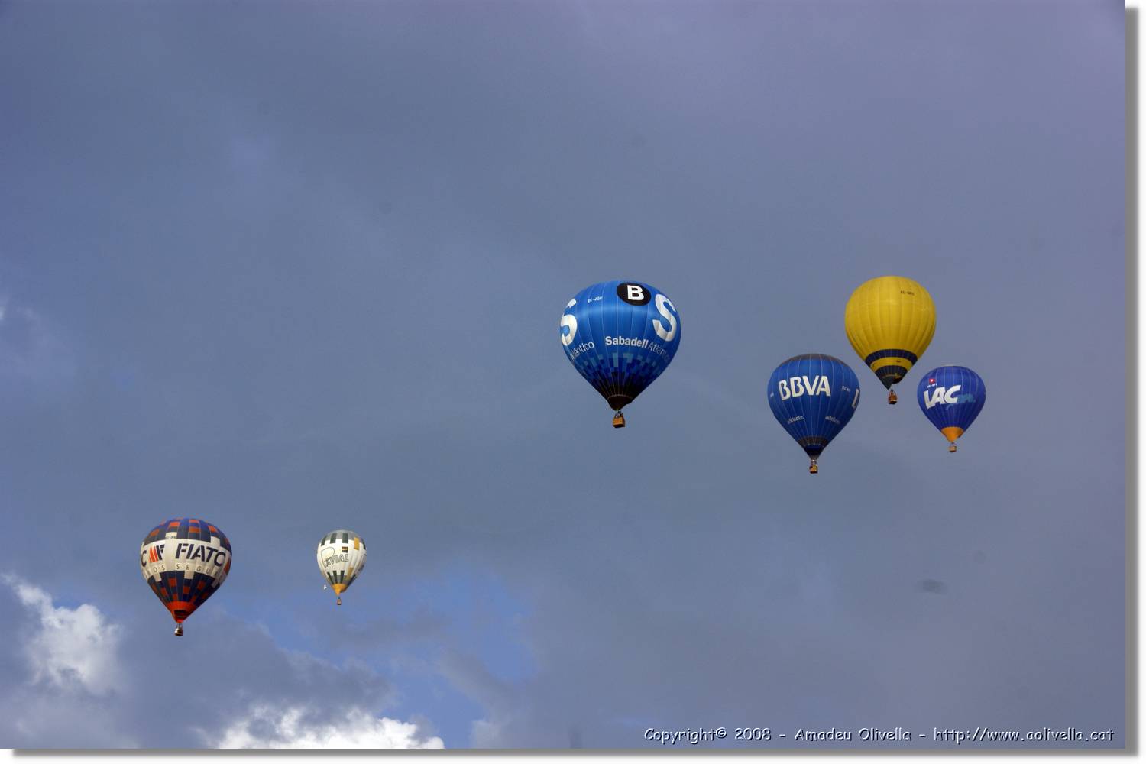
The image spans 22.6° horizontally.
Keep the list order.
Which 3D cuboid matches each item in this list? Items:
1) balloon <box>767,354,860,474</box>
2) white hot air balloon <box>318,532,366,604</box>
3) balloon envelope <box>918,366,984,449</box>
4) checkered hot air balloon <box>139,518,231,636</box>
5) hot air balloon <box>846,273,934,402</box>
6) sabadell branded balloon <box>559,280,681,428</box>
[{"bbox_3d":[43.696,5.420,518.139,16.700,20.560,16.700,0,-16,0],"label":"balloon"},{"bbox_3d":[-71.147,57.218,879.423,15.000,23.170,15.000,-3,-16,9],"label":"white hot air balloon"},{"bbox_3d":[87.896,5.923,664.337,16.000,19.090,16.000,-4,-16,12],"label":"balloon envelope"},{"bbox_3d":[-70.729,35.190,523.316,16.700,19.900,16.700,0,-16,0],"label":"checkered hot air balloon"},{"bbox_3d":[59.458,-8.810,535.158,17.000,21.610,17.000,-2,-16,6],"label":"hot air balloon"},{"bbox_3d":[7.000,-3.771,425.968,18.000,21.880,18.000,0,-16,0],"label":"sabadell branded balloon"}]

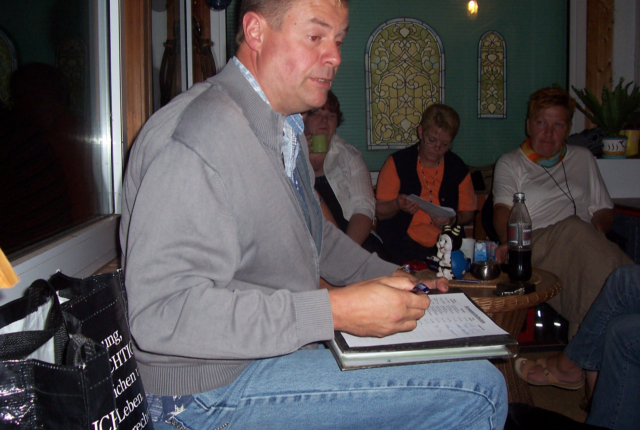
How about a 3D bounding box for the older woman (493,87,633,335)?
[{"bbox_3d":[0.830,0.140,2.180,0.560,1.140,0.850,0,5,16],"label":"older woman"}]

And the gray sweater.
[{"bbox_3d":[-0.103,0.019,1.130,0.520,0.620,0.520,-1,4,-1],"label":"gray sweater"}]

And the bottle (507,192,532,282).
[{"bbox_3d":[0.543,0.059,1.710,0.068,0.242,0.068,-1,4,0],"label":"bottle"}]

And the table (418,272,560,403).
[{"bbox_3d":[0.392,0.454,1.722,0.530,0.560,0.530,-1,4,0],"label":"table"}]

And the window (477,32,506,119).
[{"bbox_3d":[0.823,-0.670,3.000,0.135,0.410,0.020,-1,4,0],"label":"window"}]

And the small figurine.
[{"bbox_3d":[0.356,0.099,1.700,0.088,0.148,0.080,-3,5,-30],"label":"small figurine"}]

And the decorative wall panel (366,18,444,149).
[{"bbox_3d":[0.408,-0.628,3.000,0.370,0.630,0.020,-1,4,0],"label":"decorative wall panel"}]

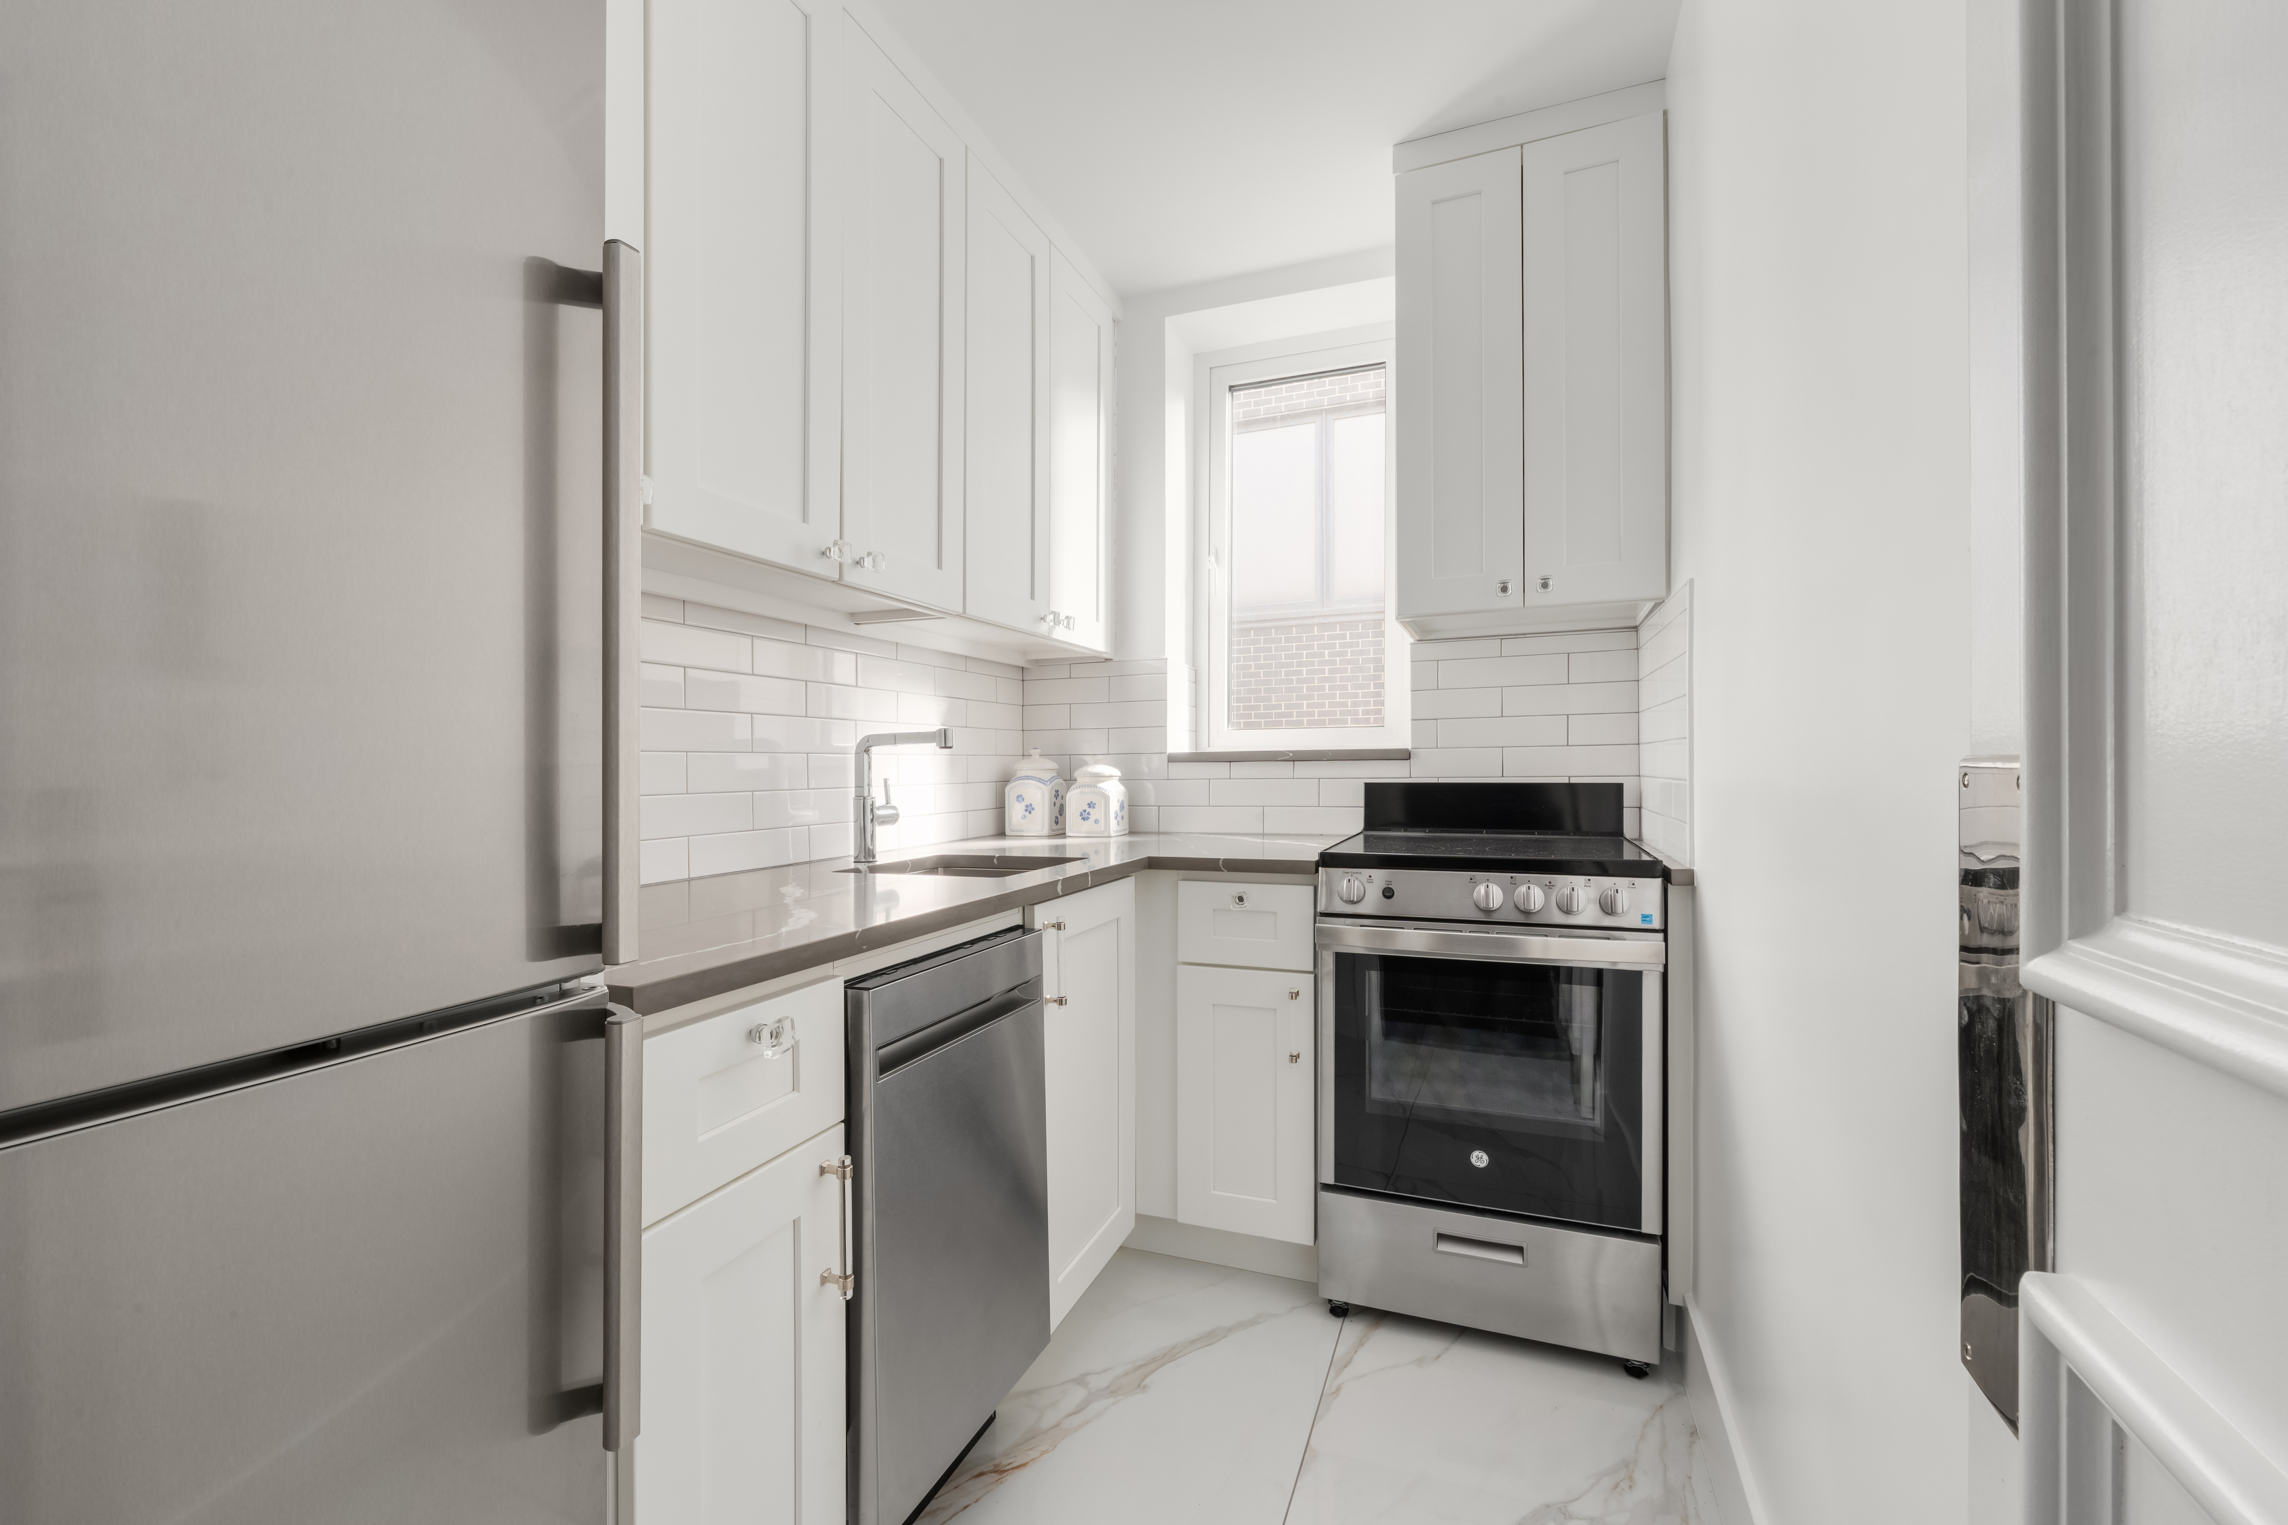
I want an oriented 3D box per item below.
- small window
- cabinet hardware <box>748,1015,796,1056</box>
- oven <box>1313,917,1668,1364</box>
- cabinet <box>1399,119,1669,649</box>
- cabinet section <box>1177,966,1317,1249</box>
[{"bbox_3d":[0.480,-0.633,2.812,0.650,1.193,0.090,0,0,21],"label":"small window"},{"bbox_3d":[-0.385,0.281,0.975,0.036,0.032,0.034,0,0,21],"label":"cabinet hardware"},{"bbox_3d":[0.730,0.677,2.045,0.606,0.760,0.635,0,0,21],"label":"oven"},{"bbox_3d":[0.859,-0.806,2.155,0.524,0.974,0.385,0,0,21],"label":"cabinet"},{"bbox_3d":[0.312,0.719,2.259,0.299,0.563,0.520,0,0,22],"label":"cabinet section"}]

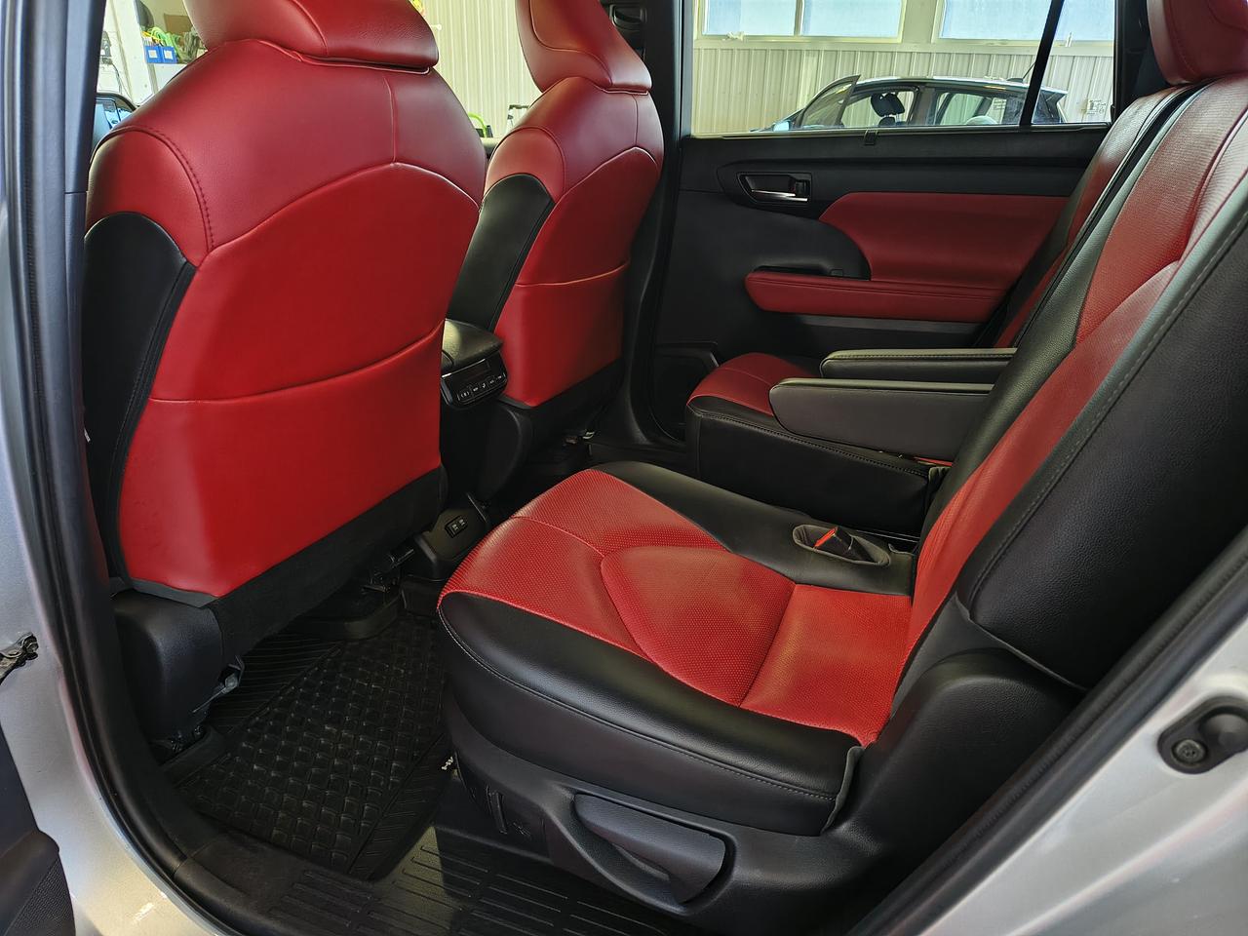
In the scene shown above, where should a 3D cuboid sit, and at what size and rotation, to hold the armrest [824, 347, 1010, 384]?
[{"bbox_3d":[0.482,-0.136,1.359,0.345,0.110,0.065,6,24,21],"label":"armrest"}]

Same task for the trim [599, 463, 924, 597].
[{"bbox_3d":[0.173,0.087,1.269,0.475,0.120,0.140,14,27,17],"label":"trim"}]

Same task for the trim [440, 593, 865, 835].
[{"bbox_3d":[0.020,0.251,0.955,0.475,0.158,0.140,14,27,17],"label":"trim"}]

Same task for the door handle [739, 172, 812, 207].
[{"bbox_3d":[0.343,-0.633,1.959,0.163,0.059,0.035,10,25,19],"label":"door handle"}]

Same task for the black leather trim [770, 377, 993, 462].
[{"bbox_3d":[0.377,-0.080,1.226,0.345,0.110,0.070,6,24,21],"label":"black leather trim"}]

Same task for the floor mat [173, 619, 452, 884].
[{"bbox_3d":[-0.419,0.373,1.371,0.475,0.035,0.520,10,25,19],"label":"floor mat"}]

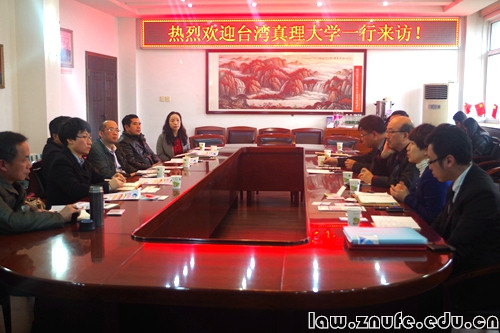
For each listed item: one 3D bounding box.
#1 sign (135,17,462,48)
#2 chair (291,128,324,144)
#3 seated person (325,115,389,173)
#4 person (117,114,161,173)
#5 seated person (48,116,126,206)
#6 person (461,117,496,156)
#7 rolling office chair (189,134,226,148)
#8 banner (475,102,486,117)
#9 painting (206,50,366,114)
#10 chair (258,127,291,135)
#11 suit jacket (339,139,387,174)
[{"bbox_3d":[0.846,-2.423,9.867,5.850,0.570,0.100,1,7,6],"label":"sign"},{"bbox_3d":[1.000,-0.208,9.418,0.570,0.880,0.600,1,7,6],"label":"chair"},{"bbox_3d":[0.990,0.215,4.569,0.680,1.270,0.560,1,7,6],"label":"seated person"},{"bbox_3d":[-1.180,0.048,5.969,0.760,1.224,0.560,7,10,40],"label":"person"},{"bbox_3d":[-1.003,0.311,3.657,0.660,1.260,0.500,1,7,6],"label":"seated person"},{"bbox_3d":[2.842,-0.035,7.001,0.780,1.194,0.500,2,8,13],"label":"person"},{"bbox_3d":[-0.649,-0.011,7.878,0.570,0.900,0.600,1,7,6],"label":"rolling office chair"},{"bbox_3d":[3.693,-0.913,8.676,0.190,0.230,0.060,4,8,23],"label":"banner"},{"bbox_3d":[0.641,-1.518,9.823,2.880,1.150,0.050,1,7,6],"label":"painting"},{"bbox_3d":[0.420,-0.221,9.476,0.570,0.880,0.600,1,7,6],"label":"chair"},{"bbox_3d":[1.022,0.049,4.545,0.500,0.580,0.520,1,7,6],"label":"suit jacket"}]

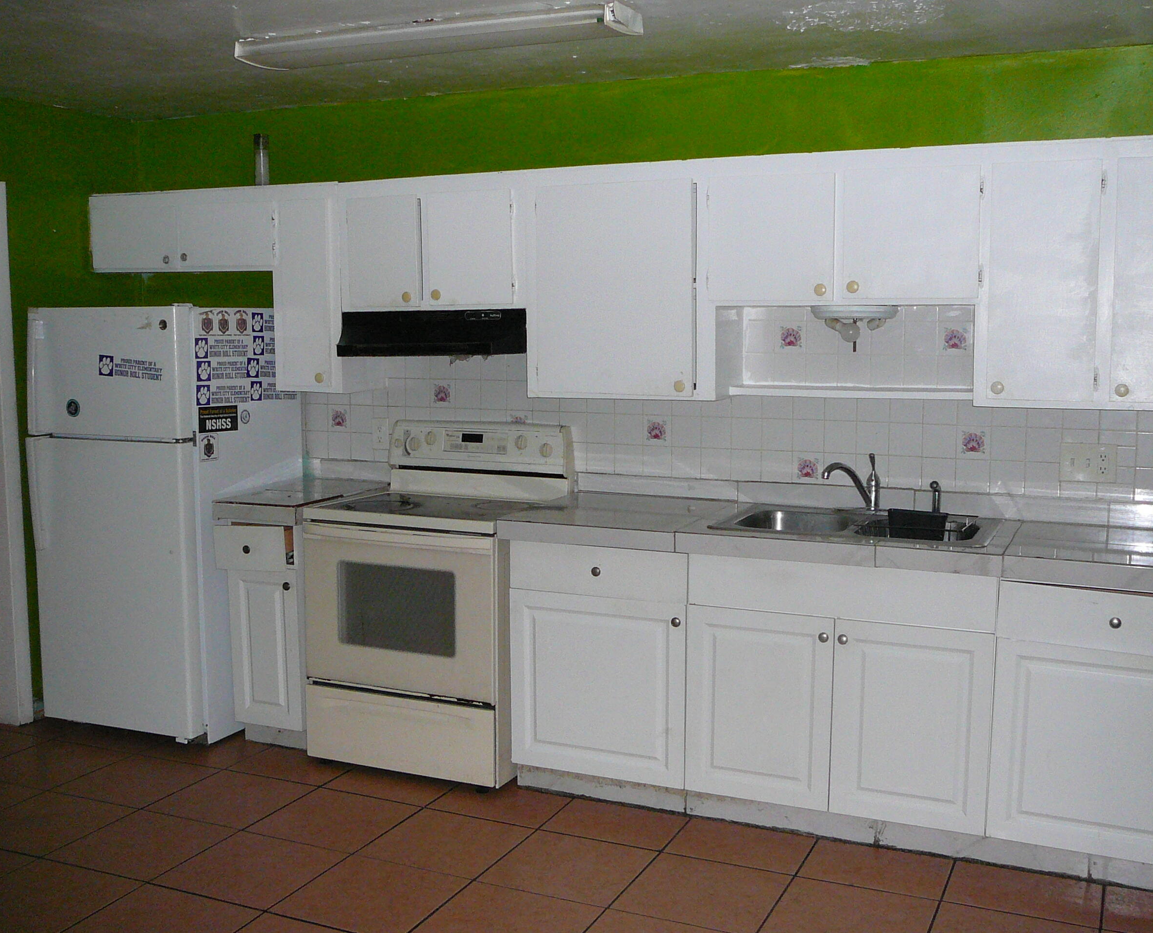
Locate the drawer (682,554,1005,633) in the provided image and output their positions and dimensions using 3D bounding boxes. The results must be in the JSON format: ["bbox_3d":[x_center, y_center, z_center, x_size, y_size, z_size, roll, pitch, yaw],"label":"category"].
[{"bbox_3d":[0.834,0.343,3.822,0.901,0.156,0.420,3,7,24],"label":"drawer"}]

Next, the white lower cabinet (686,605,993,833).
[{"bbox_3d":[0.868,0.702,3.943,0.901,0.587,0.600,3,7,24],"label":"white lower cabinet"}]

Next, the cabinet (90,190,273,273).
[{"bbox_3d":[-1.500,-0.942,5.098,0.915,0.318,0.320,3,7,24],"label":"cabinet"}]

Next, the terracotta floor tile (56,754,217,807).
[{"bbox_3d":[-1.515,1.092,4.351,0.406,0.012,0.406,3,7,24],"label":"terracotta floor tile"}]

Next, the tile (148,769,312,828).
[{"bbox_3d":[-1.115,1.085,4.078,0.398,0.012,0.398,3,7,24],"label":"tile"}]

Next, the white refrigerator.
[{"bbox_3d":[-1.595,0.192,4.976,0.708,1.628,0.737,3,7,24],"label":"white refrigerator"}]

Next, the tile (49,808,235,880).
[{"bbox_3d":[-1.299,1.143,3.784,0.395,0.010,0.395,3,7,24],"label":"tile"}]

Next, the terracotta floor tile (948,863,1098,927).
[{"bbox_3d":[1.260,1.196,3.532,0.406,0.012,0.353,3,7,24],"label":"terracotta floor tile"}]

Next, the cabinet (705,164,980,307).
[{"bbox_3d":[0.871,-0.723,4.043,0.858,0.417,0.320,3,7,24],"label":"cabinet"}]

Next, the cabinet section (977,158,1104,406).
[{"bbox_3d":[1.422,-0.549,3.842,0.331,0.715,0.321,3,8,23],"label":"cabinet section"}]

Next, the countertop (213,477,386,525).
[{"bbox_3d":[-1.040,0.139,4.833,0.365,0.067,0.625,3,7,24],"label":"countertop"}]

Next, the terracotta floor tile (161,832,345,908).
[{"bbox_3d":[-0.928,1.162,3.618,0.395,0.010,0.395,3,7,24],"label":"terracotta floor tile"}]

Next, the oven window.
[{"bbox_3d":[-0.602,0.475,4.220,0.464,0.287,0.020,3,7,24],"label":"oven window"}]

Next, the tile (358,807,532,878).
[{"bbox_3d":[-0.393,1.152,3.851,0.406,0.012,0.406,3,7,24],"label":"tile"}]

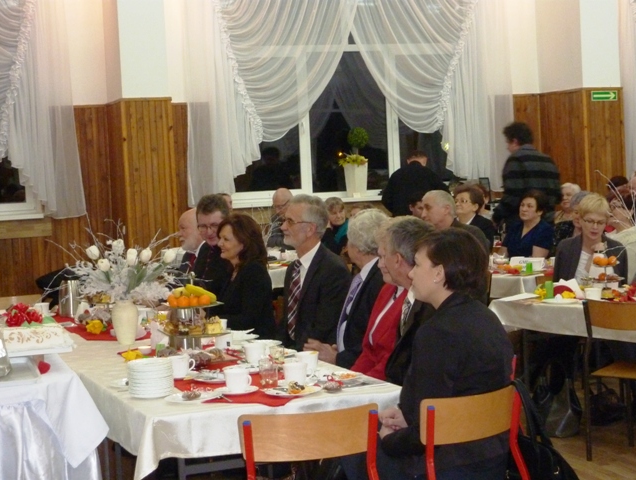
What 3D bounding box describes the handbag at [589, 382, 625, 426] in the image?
[{"bbox_3d":[1.657,0.922,7.100,0.130,0.245,0.260,-1,4,30],"label":"handbag"}]

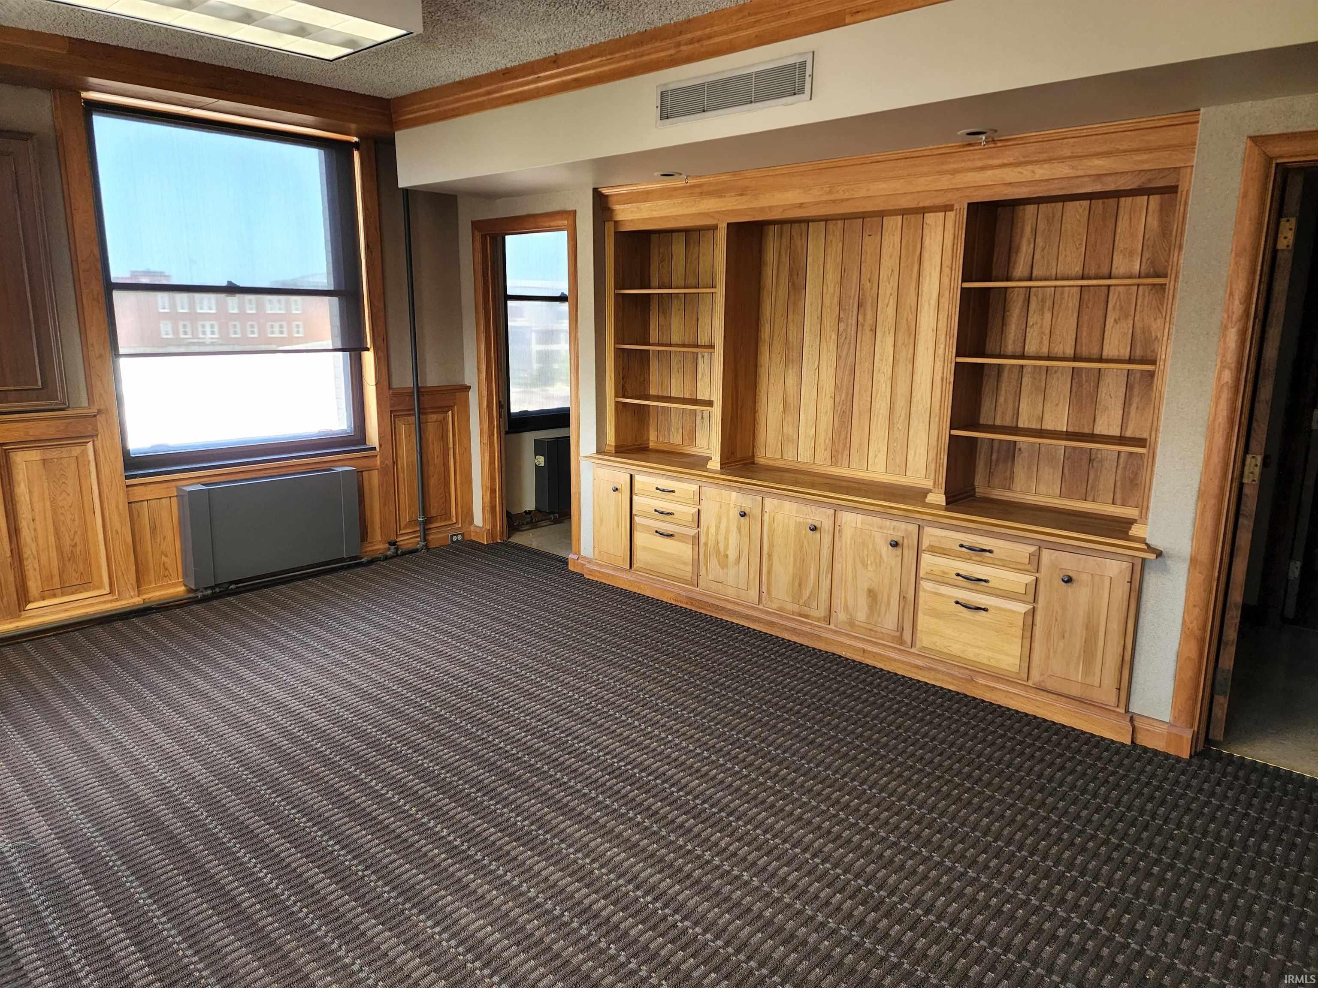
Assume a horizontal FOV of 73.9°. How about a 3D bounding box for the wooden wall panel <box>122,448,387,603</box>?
[{"bbox_3d":[-2.237,0.159,5.042,0.050,0.690,1.435,11,16,41],"label":"wooden wall panel"}]

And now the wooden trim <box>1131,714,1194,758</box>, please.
[{"bbox_3d":[1.856,0.889,3.231,0.200,0.112,0.030,11,16,41],"label":"wooden trim"}]

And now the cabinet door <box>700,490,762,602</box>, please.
[{"bbox_3d":[0.370,0.259,4.484,0.396,0.551,0.025,11,16,42],"label":"cabinet door"}]

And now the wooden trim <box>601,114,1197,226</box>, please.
[{"bbox_3d":[0.728,-1.360,3.871,2.878,0.223,0.090,11,16,42],"label":"wooden trim"}]

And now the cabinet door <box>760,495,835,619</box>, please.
[{"bbox_3d":[0.672,0.317,4.211,0.395,0.554,0.025,11,16,42],"label":"cabinet door"}]

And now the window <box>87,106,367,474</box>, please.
[{"bbox_3d":[-2.296,-1.082,4.850,0.120,1.786,1.393,11,16,41],"label":"window"}]

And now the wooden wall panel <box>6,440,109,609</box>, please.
[{"bbox_3d":[-2.935,0.145,4.284,0.035,0.789,0.351,11,16,42],"label":"wooden wall panel"}]

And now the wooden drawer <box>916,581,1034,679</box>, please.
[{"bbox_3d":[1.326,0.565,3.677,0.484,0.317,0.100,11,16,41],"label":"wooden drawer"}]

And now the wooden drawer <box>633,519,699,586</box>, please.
[{"bbox_3d":[0.156,0.290,4.946,0.480,0.309,0.360,11,16,42],"label":"wooden drawer"}]

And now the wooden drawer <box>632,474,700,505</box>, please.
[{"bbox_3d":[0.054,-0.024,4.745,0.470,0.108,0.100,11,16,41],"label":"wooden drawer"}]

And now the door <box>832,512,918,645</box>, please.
[{"bbox_3d":[0.970,0.376,3.941,0.409,0.554,0.025,11,16,42],"label":"door"}]

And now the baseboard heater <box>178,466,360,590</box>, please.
[{"bbox_3d":[-2.188,0.167,4.985,0.164,0.533,0.940,11,16,42],"label":"baseboard heater"}]

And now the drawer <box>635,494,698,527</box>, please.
[{"bbox_3d":[0.159,0.072,4.900,0.475,0.108,0.360,11,16,42],"label":"drawer"}]

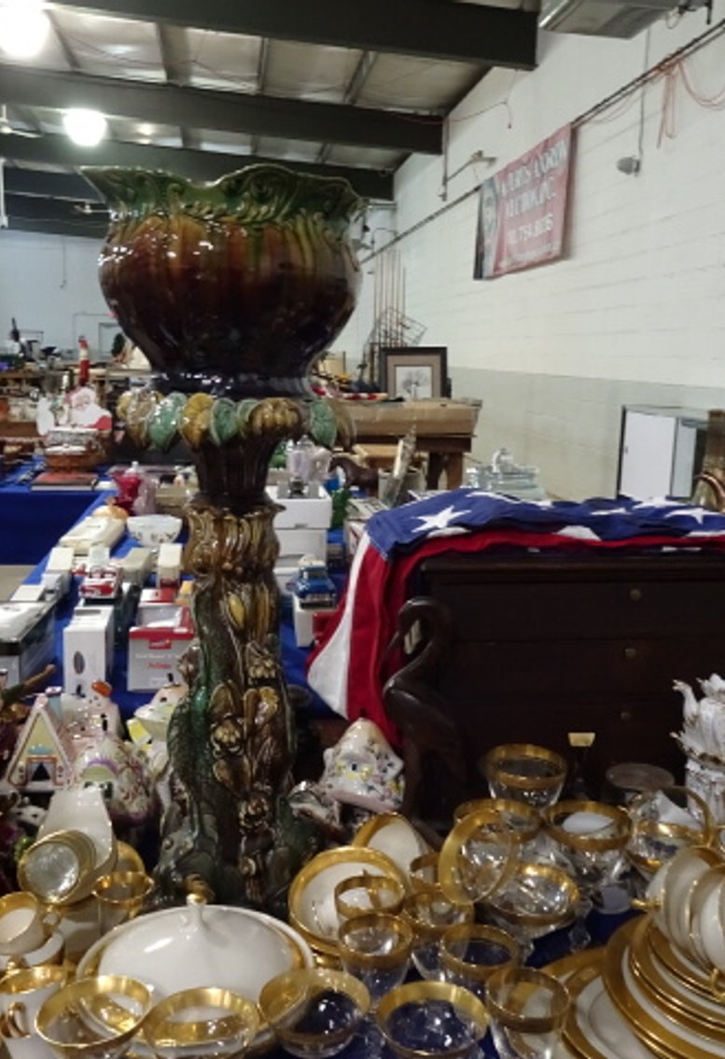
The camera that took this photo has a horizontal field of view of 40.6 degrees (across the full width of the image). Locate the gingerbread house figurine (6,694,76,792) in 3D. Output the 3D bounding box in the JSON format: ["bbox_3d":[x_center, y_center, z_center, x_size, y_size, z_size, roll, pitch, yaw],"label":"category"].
[{"bbox_3d":[-0.425,0.277,1.301,0.090,0.122,0.085,2,10,3],"label":"gingerbread house figurine"}]

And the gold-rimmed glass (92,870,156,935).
[{"bbox_3d":[-0.246,0.391,1.011,0.063,0.055,0.063,2,10,0],"label":"gold-rimmed glass"}]

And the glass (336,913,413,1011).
[{"bbox_3d":[0.011,0.397,0.833,0.061,0.115,0.061,2,10,0],"label":"glass"}]

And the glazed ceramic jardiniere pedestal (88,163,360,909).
[{"bbox_3d":[-0.142,0.017,1.055,0.282,0.777,0.282,2,10,0],"label":"glazed ceramic jardiniere pedestal"}]

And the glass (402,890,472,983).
[{"bbox_3d":[0.062,0.376,0.836,0.062,0.112,0.062,0,10,-8],"label":"glass"}]

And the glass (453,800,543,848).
[{"bbox_3d":[0.124,0.341,0.913,0.082,0.150,0.082,0,10,-8],"label":"glass"}]

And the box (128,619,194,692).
[{"bbox_3d":[-0.350,0.209,1.725,0.112,0.107,0.135,0,10,-8],"label":"box"}]

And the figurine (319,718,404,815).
[{"bbox_3d":[-0.001,0.281,1.158,0.100,0.120,0.090,5,11,20],"label":"figurine"}]

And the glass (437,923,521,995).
[{"bbox_3d":[0.100,0.403,0.831,0.065,0.110,0.065,2,10,0],"label":"glass"}]

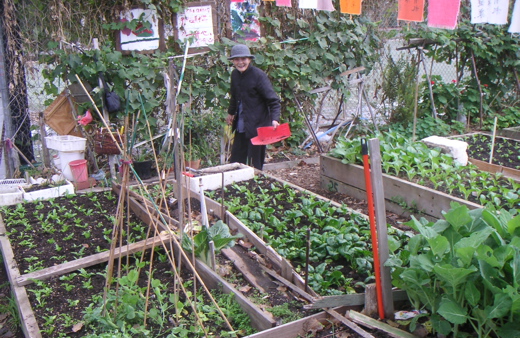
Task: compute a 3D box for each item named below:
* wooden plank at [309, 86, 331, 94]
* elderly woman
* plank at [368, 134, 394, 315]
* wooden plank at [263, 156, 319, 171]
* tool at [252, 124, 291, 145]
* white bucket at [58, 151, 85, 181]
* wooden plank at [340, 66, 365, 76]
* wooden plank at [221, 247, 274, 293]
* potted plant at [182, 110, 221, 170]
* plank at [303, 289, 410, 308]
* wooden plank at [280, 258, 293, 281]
[{"bbox_3d":[0.778,-1.024,7.400,0.320,0.045,0.030,-17,18,-21],"label":"wooden plank"},{"bbox_3d":[-0.089,-0.578,6.000,0.520,1.480,0.420,6,14,25],"label":"elderly woman"},{"bbox_3d":[0.630,0.326,2.955,0.048,0.985,0.045,-10,14,-11],"label":"plank"},{"bbox_3d":[0.376,-0.068,6.825,0.780,0.085,0.040,-7,15,-18],"label":"wooden plank"},{"bbox_3d":[0.107,-0.356,5.800,0.380,0.200,0.170,-5,13,18],"label":"tool"},{"bbox_3d":[-2.097,-0.044,6.350,0.290,0.360,0.290,-1,13,-6],"label":"white bucket"},{"bbox_3d":[1.199,-1.260,7.400,0.360,0.045,0.030,-19,19,-21],"label":"wooden plank"},{"bbox_3d":[-0.087,0.659,3.829,0.130,0.030,0.760,-8,15,-21],"label":"wooden plank"},{"bbox_3d":[-0.673,-0.294,6.665,0.410,0.710,0.400,-2,14,0],"label":"potted plant"},{"bbox_3d":[0.504,0.674,2.950,0.580,0.062,0.030,-2,13,-10],"label":"plank"},{"bbox_3d":[0.178,0.648,3.645,0.027,0.110,0.140,-8,15,-23],"label":"wooden plank"}]

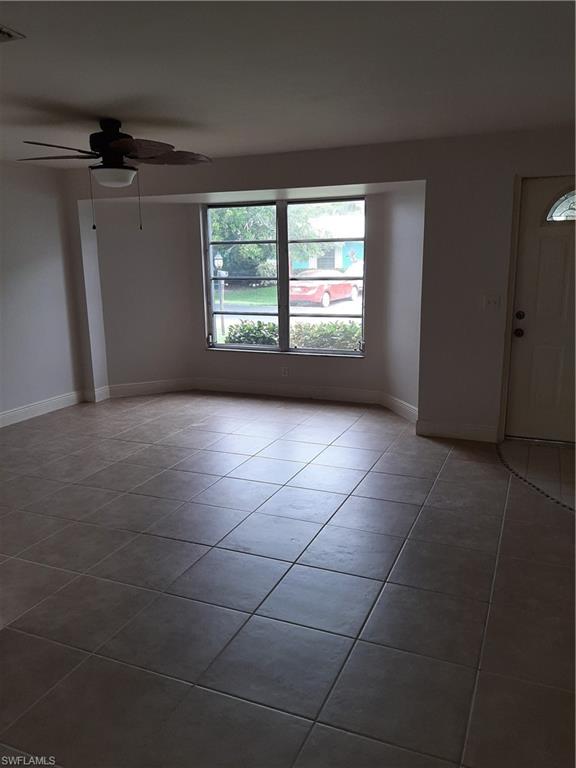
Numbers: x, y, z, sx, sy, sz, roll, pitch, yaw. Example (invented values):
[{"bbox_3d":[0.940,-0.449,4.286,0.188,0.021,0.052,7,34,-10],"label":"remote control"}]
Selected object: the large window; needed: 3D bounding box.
[{"bbox_3d":[-0.074,-1.138,6.235,1.843,1.612,0.120,4,13,21],"label":"large window"}]

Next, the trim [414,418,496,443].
[{"bbox_3d":[1.410,0.391,4.823,0.653,0.135,0.020,4,13,21],"label":"trim"}]

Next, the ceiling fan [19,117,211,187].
[{"bbox_3d":[-1.133,-1.497,3.748,1.310,0.410,1.280,4,13,21],"label":"ceiling fan"}]

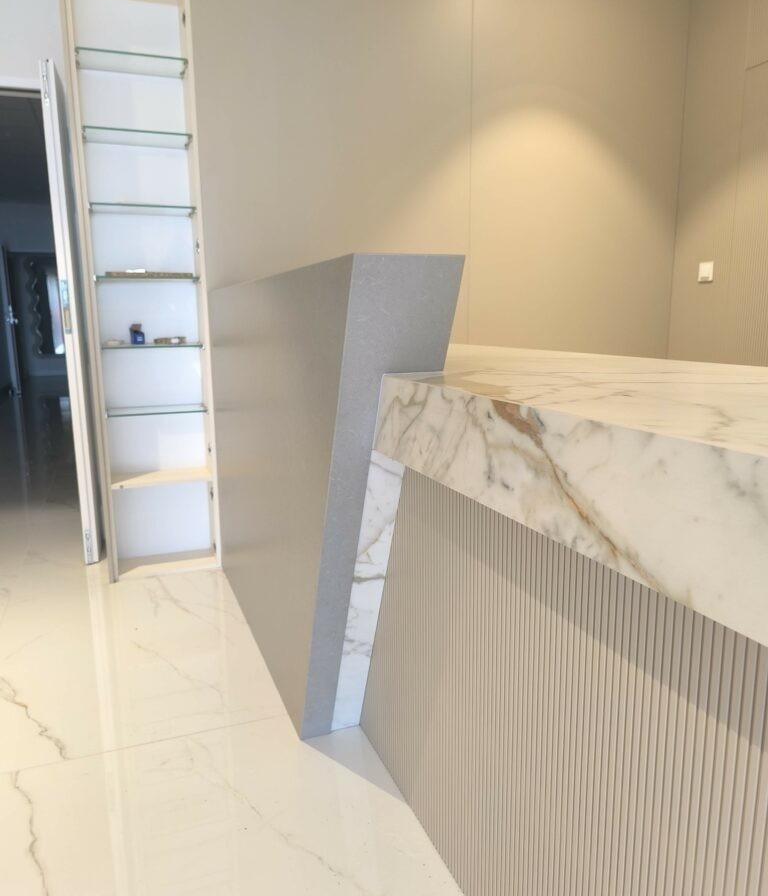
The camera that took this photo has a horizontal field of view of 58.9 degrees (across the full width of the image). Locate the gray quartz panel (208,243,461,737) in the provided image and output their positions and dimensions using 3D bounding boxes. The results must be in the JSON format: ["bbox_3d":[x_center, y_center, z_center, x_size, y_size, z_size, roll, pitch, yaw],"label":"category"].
[{"bbox_3d":[-0.269,0.103,1.954,0.177,1.128,1.787,-5,12,-20],"label":"gray quartz panel"}]

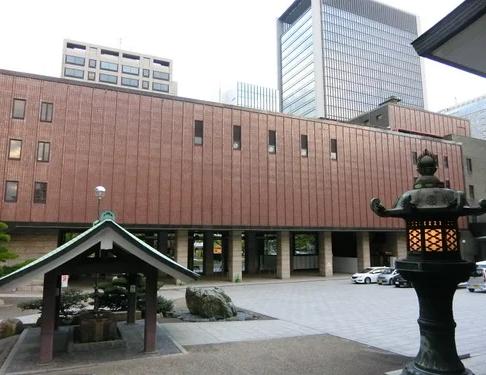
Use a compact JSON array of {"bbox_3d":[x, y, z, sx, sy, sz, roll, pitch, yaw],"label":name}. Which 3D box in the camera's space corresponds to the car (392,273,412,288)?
[{"bbox_3d":[15.310,7.803,31.239,4.300,1.480,1.720,4,-9,-23],"label":"car"}]

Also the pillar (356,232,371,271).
[{"bbox_3d":[13.730,7.486,41.060,0.999,4.818,0.999,4,-9,-23],"label":"pillar"}]

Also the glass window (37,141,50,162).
[{"bbox_3d":[-15.602,-2.770,28.331,0.797,1.597,0.150,4,-9,-23],"label":"glass window"}]

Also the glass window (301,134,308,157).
[{"bbox_3d":[6.759,-4.521,39.552,0.778,2.424,0.150,4,-9,-24],"label":"glass window"}]

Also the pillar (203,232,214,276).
[{"bbox_3d":[-4.034,7.866,43.119,1.000,4.900,1.000,4,-9,-24],"label":"pillar"}]

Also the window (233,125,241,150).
[{"bbox_3d":[-0.537,-4.838,35.326,0.828,2.407,0.150,4,-9,-23],"label":"window"}]

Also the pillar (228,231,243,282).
[{"bbox_3d":[-0.652,6.587,34.821,0.999,4.818,0.999,4,-9,-23],"label":"pillar"}]

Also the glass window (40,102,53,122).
[{"bbox_3d":[-15.630,-5.954,28.805,0.810,1.622,0.150,4,-9,-23],"label":"glass window"}]

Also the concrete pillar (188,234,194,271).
[{"bbox_3d":[-7.275,8.870,49.760,0.999,4.818,0.999,4,-9,-23],"label":"concrete pillar"}]

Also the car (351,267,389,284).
[{"bbox_3d":[12.886,8.502,35.174,4.500,1.470,1.760,2,-9,-16],"label":"car"}]

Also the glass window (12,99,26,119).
[{"bbox_3d":[-17.838,-6.206,28.823,0.826,1.643,0.150,4,-9,-24],"label":"glass window"}]

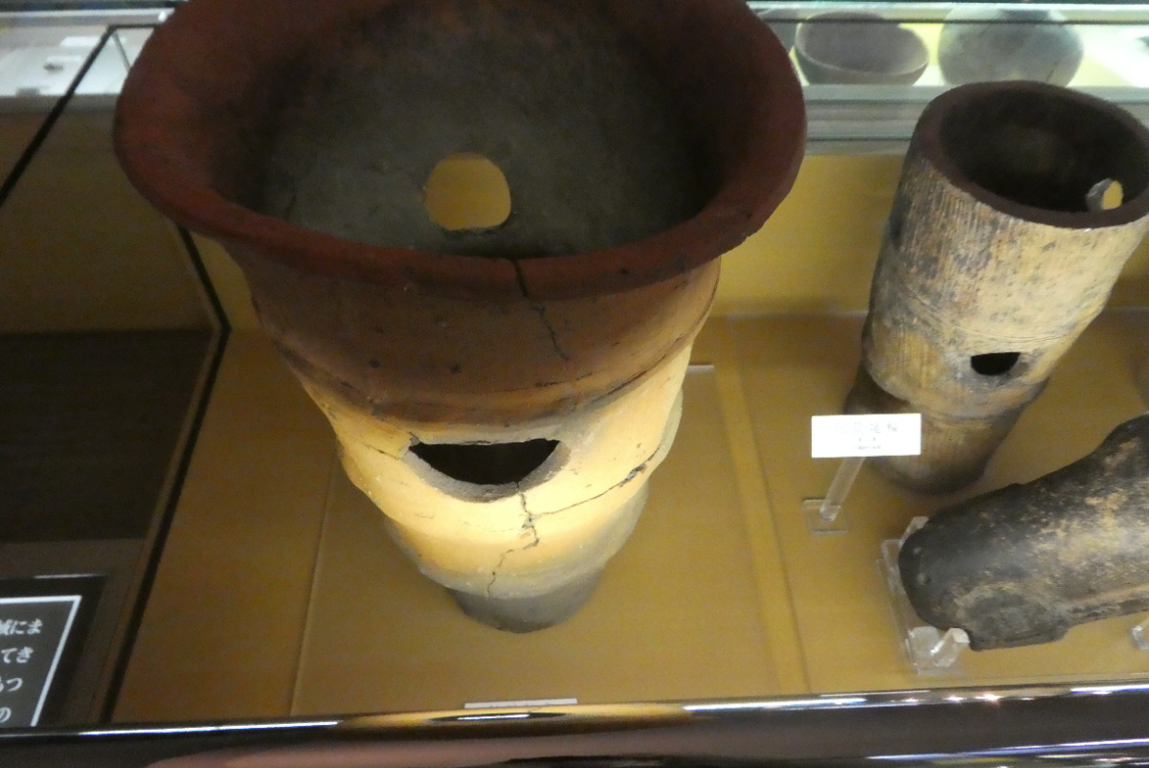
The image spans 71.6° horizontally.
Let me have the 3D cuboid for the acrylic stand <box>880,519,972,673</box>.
[{"bbox_3d":[0.348,0.204,0.782,0.048,0.054,0.143,-1,52,-2],"label":"acrylic stand"}]

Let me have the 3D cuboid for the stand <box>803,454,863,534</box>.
[{"bbox_3d":[0.274,0.105,0.815,0.042,0.121,0.043,-1,52,-2],"label":"stand"}]

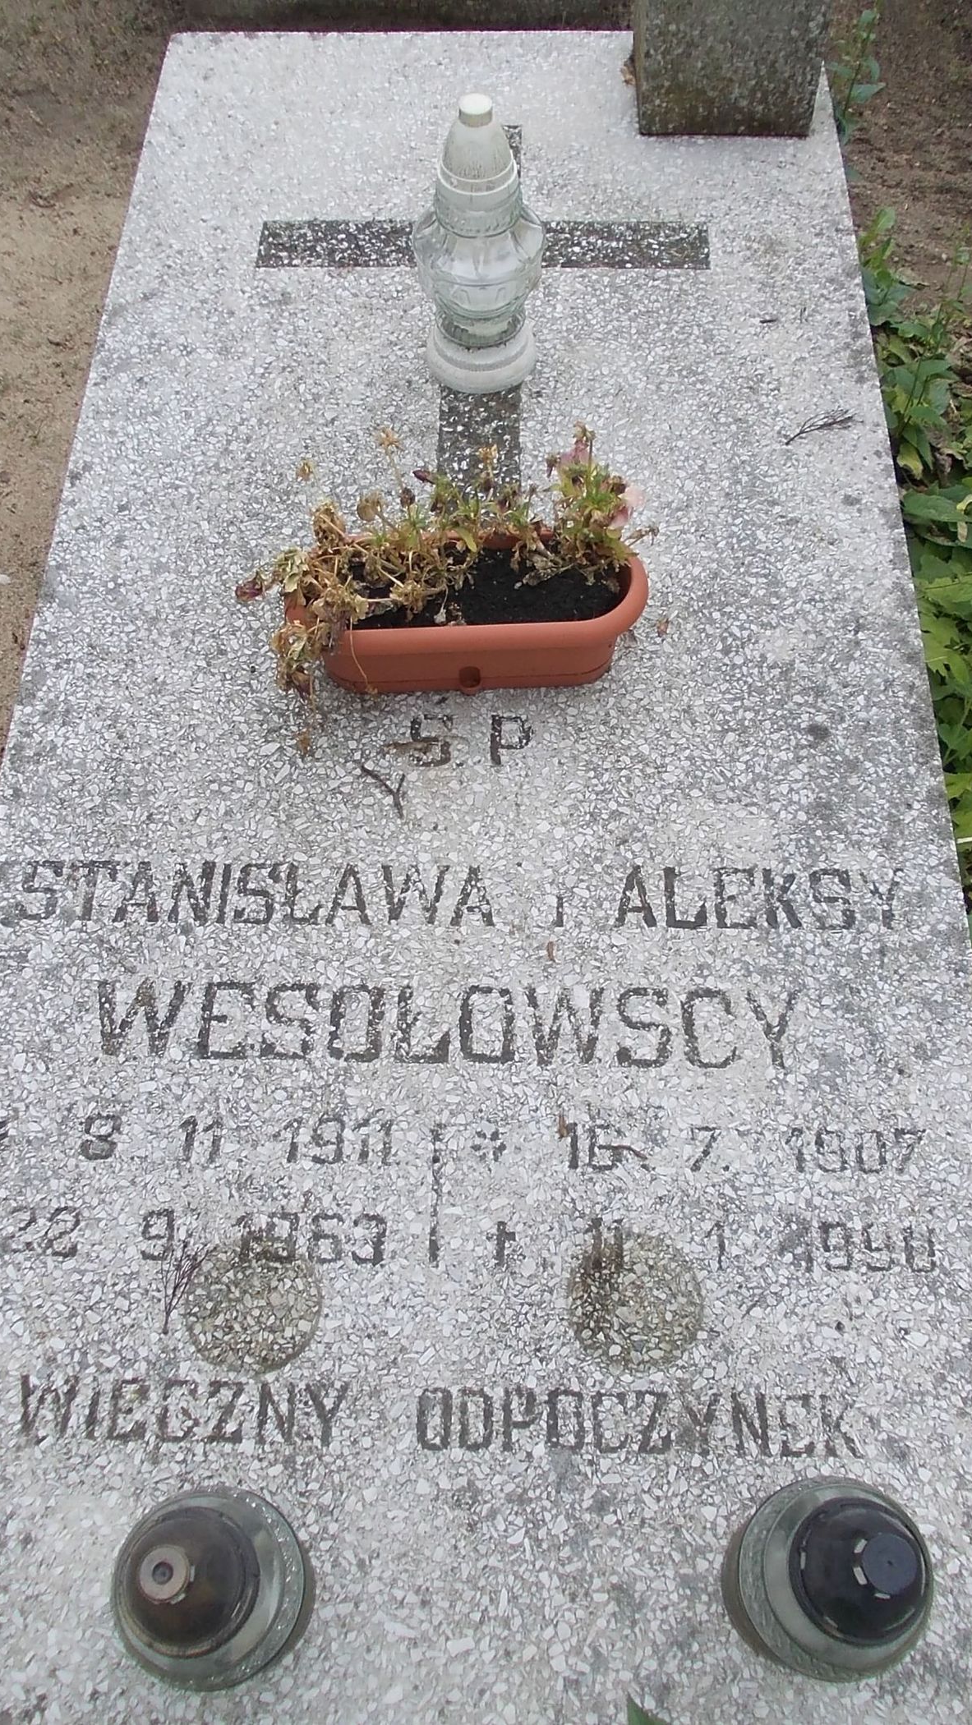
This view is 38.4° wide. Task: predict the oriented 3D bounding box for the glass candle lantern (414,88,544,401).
[{"bbox_3d":[-0.007,-0.605,1.358,0.129,0.276,0.129,1,61,1],"label":"glass candle lantern"}]

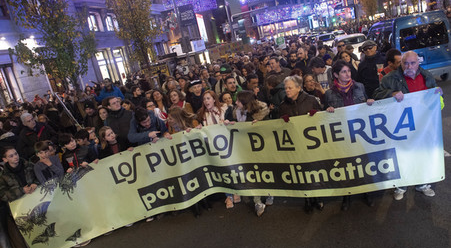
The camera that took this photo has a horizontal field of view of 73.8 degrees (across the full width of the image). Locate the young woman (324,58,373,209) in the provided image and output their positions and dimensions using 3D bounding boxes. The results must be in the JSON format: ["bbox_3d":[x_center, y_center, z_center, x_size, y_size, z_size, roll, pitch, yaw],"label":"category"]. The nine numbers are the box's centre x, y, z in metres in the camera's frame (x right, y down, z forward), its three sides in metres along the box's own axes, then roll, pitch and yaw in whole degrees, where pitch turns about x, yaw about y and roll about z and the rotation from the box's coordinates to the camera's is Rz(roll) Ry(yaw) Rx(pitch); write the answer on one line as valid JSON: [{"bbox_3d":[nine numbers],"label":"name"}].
[{"bbox_3d":[1.457,0.132,3.427,0.540,1.690,0.400,-11,11,6],"label":"young woman"}]

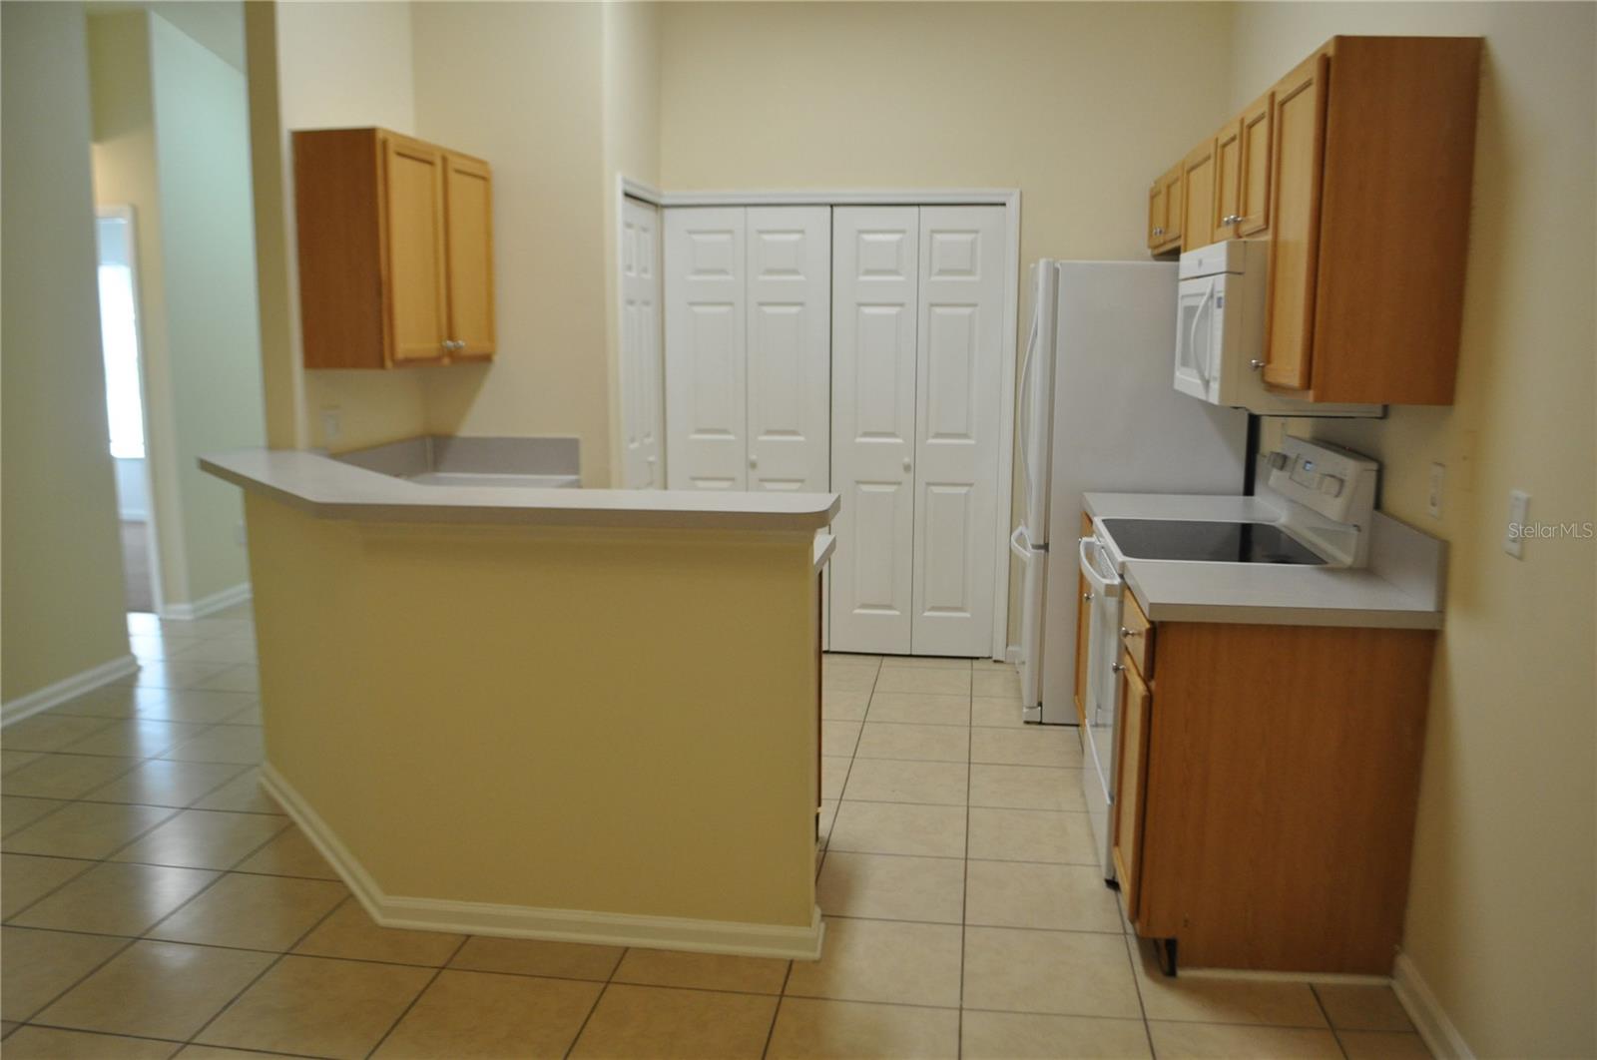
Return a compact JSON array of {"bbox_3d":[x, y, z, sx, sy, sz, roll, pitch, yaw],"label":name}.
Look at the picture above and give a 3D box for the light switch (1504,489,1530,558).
[{"bbox_3d":[1.349,-0.008,2.254,0.011,0.118,0.077,1,10,9],"label":"light switch"}]

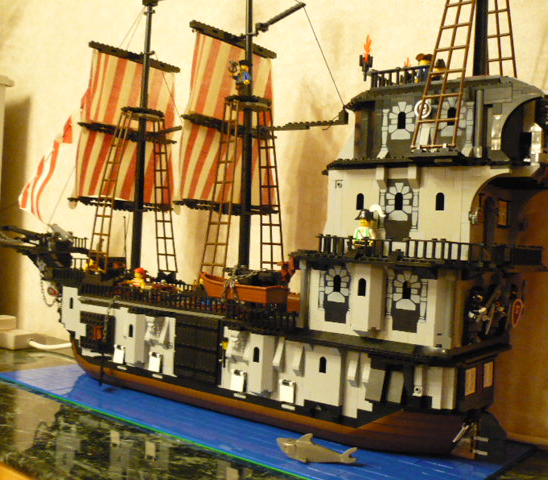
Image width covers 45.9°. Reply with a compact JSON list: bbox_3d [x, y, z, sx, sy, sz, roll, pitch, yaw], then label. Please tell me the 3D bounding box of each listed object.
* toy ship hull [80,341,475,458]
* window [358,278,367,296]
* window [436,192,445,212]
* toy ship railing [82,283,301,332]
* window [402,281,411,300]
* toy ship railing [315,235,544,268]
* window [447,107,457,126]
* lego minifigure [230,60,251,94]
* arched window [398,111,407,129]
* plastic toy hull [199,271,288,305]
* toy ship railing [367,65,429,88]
[{"bbox_3d":[-0.056,0.166,0.785,0.615,0.047,0.128,3,0,37],"label":"toy ship hull"},{"bbox_3d":[0.076,0.041,0.556,0.007,0.015,0.004,3,0,37],"label":"window"},{"bbox_3d":[0.144,-0.033,0.561,0.007,0.015,0.004,3,0,37],"label":"window"},{"bbox_3d":[-0.118,0.075,0.756,0.362,0.020,0.010,3,0,37],"label":"toy ship railing"},{"bbox_3d":[0.111,0.042,0.543,0.007,0.015,0.004,3,0,37],"label":"window"},{"bbox_3d":[0.156,0.012,0.621,0.152,0.022,0.190,3,0,37],"label":"toy ship railing"},{"bbox_3d":[0.153,-0.106,0.557,0.007,0.015,0.004,3,0,37],"label":"window"},{"bbox_3d":[-0.038,-0.191,0.764,0.020,0.041,0.025,3,0,-30],"label":"lego minifigure"},{"bbox_3d":[0.116,-0.108,0.586,0.007,0.015,0.004,3,0,37],"label":"arched window"},{"bbox_3d":[-0.038,0.053,0.711,0.112,0.023,0.040,3,0,37],"label":"plastic toy hull"},{"bbox_3d":[0.120,-0.151,0.609,0.066,0.021,0.010,3,0,37],"label":"toy ship railing"}]

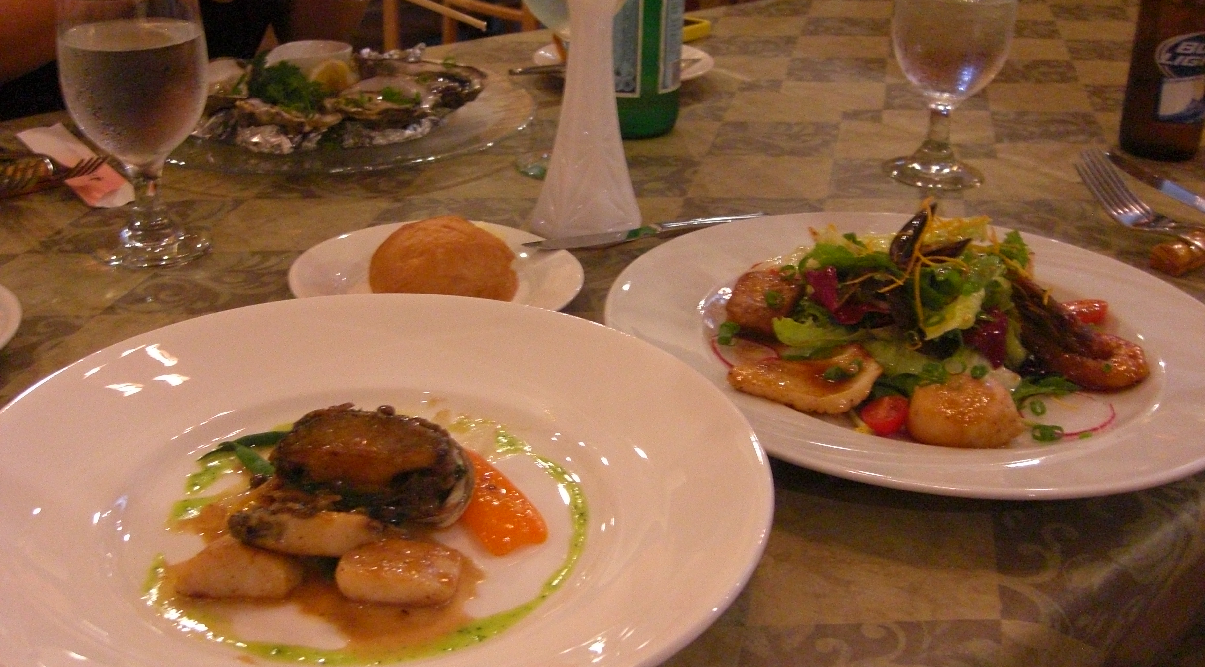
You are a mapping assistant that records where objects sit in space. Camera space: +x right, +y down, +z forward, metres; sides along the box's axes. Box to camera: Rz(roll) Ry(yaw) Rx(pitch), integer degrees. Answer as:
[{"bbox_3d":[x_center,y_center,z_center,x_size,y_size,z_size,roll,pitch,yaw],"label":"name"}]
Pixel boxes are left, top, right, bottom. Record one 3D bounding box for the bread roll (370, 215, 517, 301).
[{"bbox_3d":[-0.082,-0.037,0.684,0.077,0.046,0.077,2,26,-1],"label":"bread roll"}]

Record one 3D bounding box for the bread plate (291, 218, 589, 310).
[{"bbox_3d":[-0.088,-0.027,0.707,0.156,0.019,0.156,2,26,-1],"label":"bread plate"}]

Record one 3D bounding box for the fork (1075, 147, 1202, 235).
[{"bbox_3d":[0.337,-0.059,0.778,0.026,0.024,0.195,-4,33,-13],"label":"fork"}]

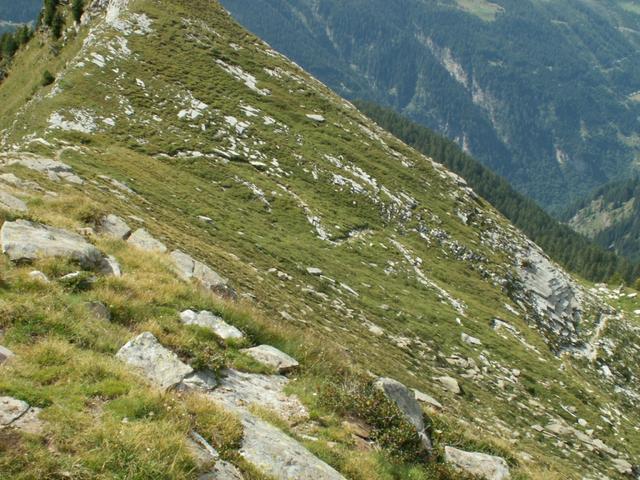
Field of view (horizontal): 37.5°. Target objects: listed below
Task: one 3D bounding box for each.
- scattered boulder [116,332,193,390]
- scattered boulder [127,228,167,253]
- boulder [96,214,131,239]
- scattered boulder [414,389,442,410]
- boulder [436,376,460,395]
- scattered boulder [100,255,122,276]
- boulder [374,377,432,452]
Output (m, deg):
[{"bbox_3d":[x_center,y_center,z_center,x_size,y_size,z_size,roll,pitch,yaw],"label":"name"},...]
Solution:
[{"bbox_3d":[-1.251,0.918,7.127,0.564,0.400,0.423,-2,12,-10],"label":"scattered boulder"},{"bbox_3d":[-2.415,0.007,13.124,0.551,0.308,0.414,-2,12,-10],"label":"scattered boulder"},{"bbox_3d":[-3.026,-0.183,13.819,0.494,0.351,0.395,-3,12,-12],"label":"boulder"},{"bbox_3d":[1.321,1.960,11.588,0.366,0.250,0.293,1,12,7],"label":"scattered boulder"},{"bbox_3d":[2.880,3.262,21.136,0.535,0.373,0.454,2,12,8],"label":"boulder"},{"bbox_3d":[-2.338,0.286,10.573,0.245,0.228,0.245,-3,12,-13],"label":"scattered boulder"},{"bbox_3d":[0.719,1.502,8.118,0.492,0.600,0.394,1,12,5],"label":"boulder"}]

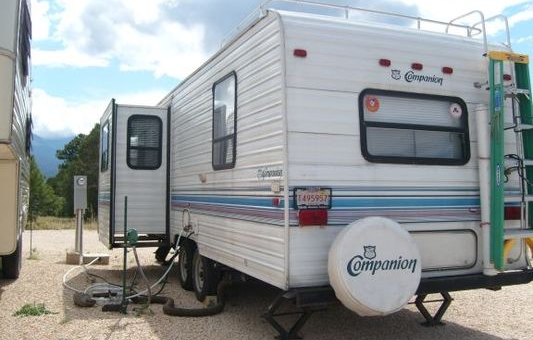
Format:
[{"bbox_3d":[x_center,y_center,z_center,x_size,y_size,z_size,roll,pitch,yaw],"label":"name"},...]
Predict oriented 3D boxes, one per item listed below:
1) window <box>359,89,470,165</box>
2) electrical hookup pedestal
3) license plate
[{"bbox_3d":[1.266,-0.346,4.524,1.123,0.603,0.050,1,-3,-22],"label":"window"},{"bbox_3d":[-3.540,0.987,10.697,0.776,1.732,0.420,1,-3,-22],"label":"electrical hookup pedestal"},{"bbox_3d":[0.363,0.217,4.136,0.318,0.160,0.020,1,-3,-22],"label":"license plate"}]

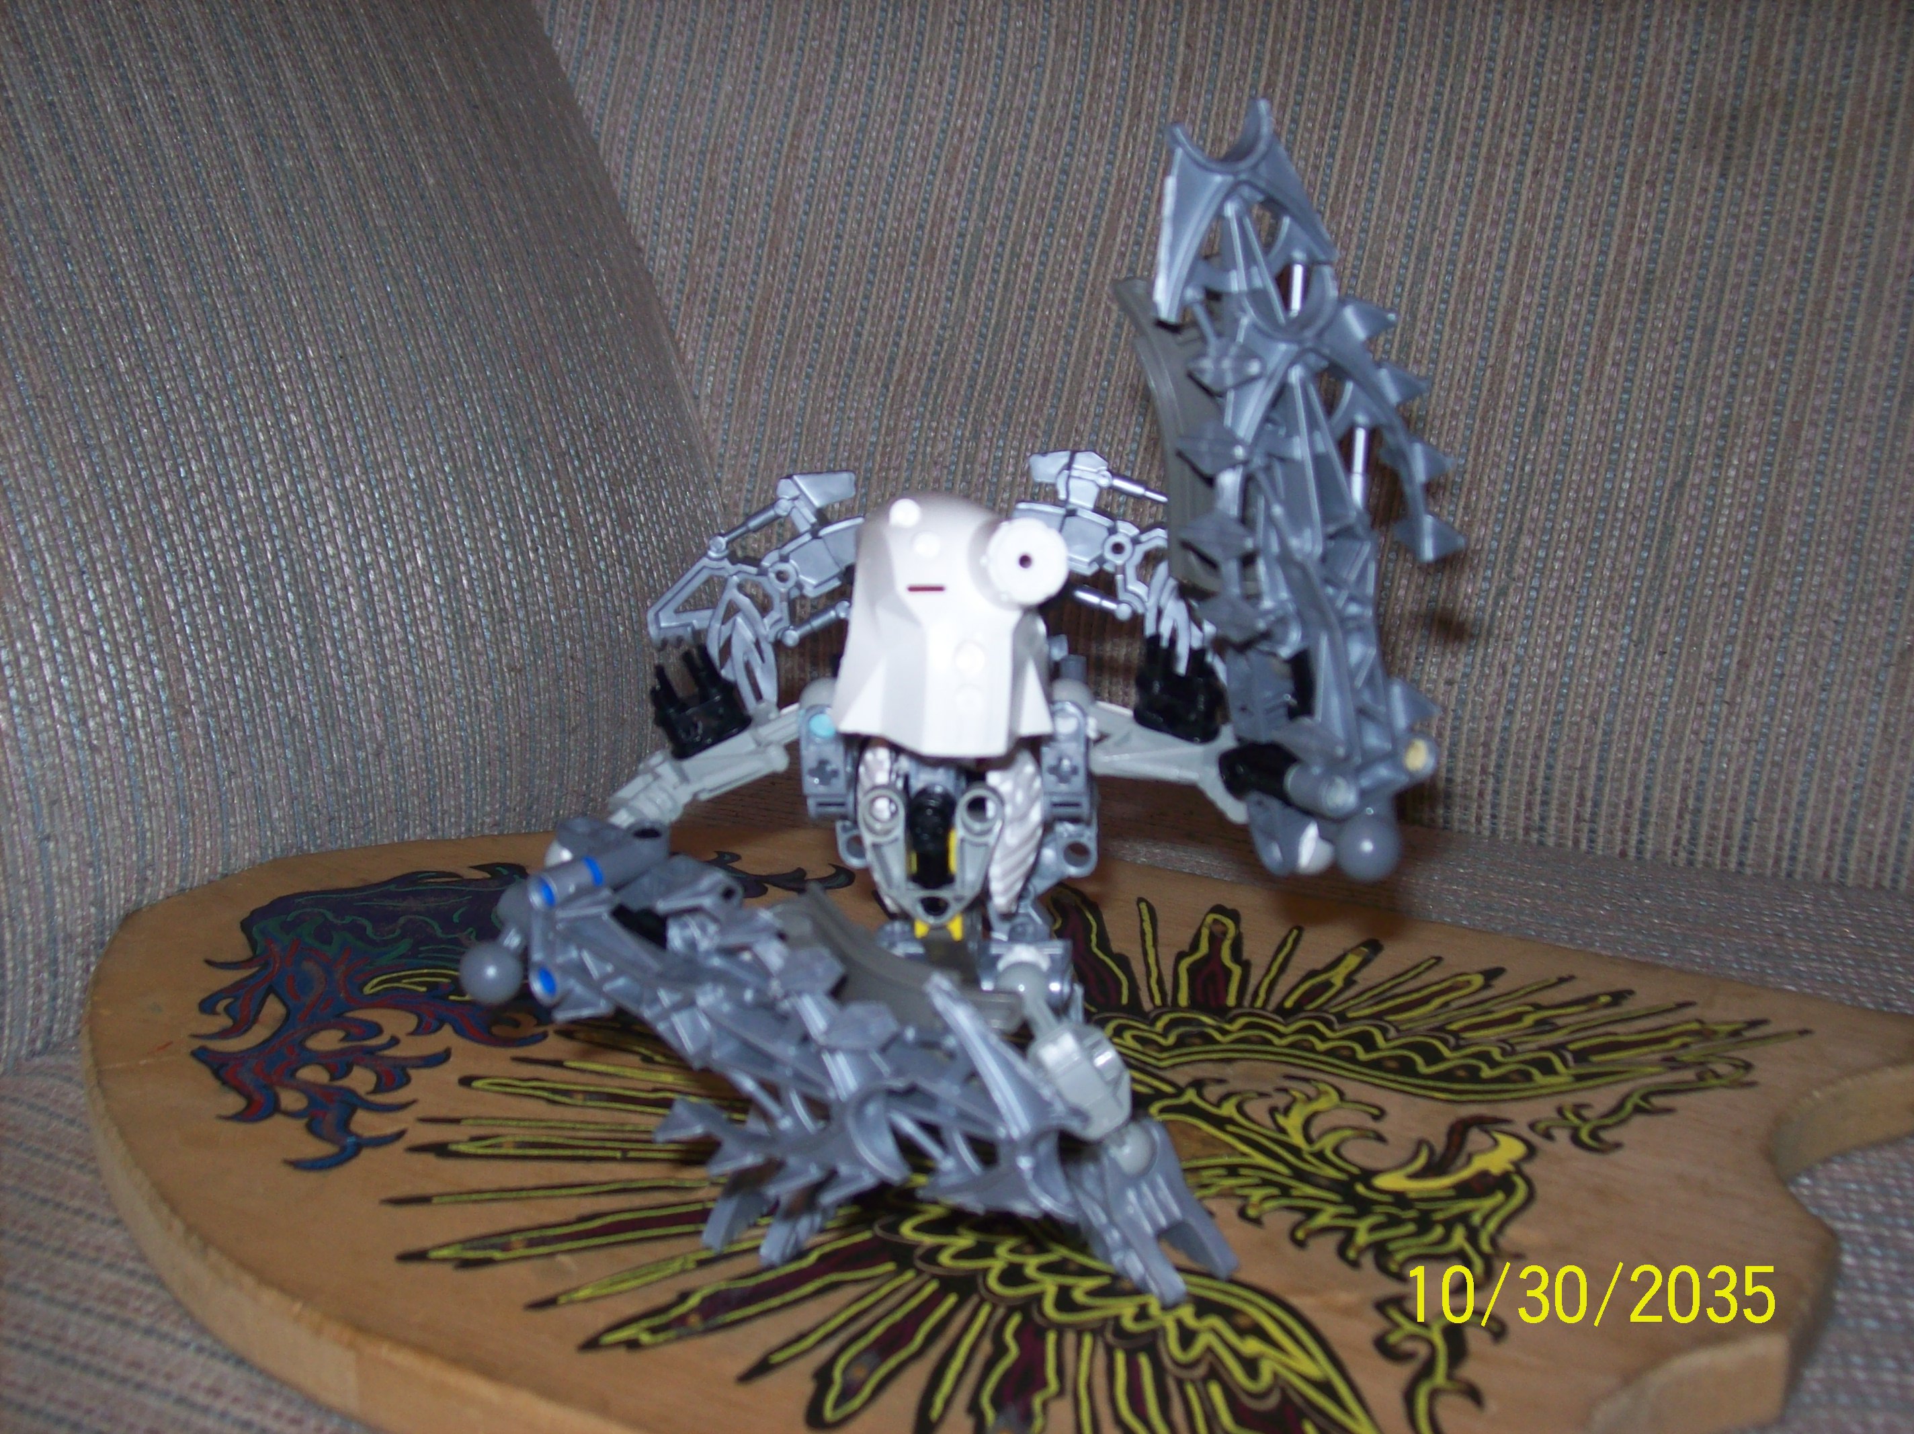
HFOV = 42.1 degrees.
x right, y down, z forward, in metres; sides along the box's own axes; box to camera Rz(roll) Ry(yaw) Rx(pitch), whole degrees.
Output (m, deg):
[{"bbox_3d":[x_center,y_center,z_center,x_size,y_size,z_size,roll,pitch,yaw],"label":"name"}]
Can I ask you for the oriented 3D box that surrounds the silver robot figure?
[{"bbox_3d":[0.000,-0.009,0.397,0.166,0.170,0.130,0,17,3],"label":"silver robot figure"}]

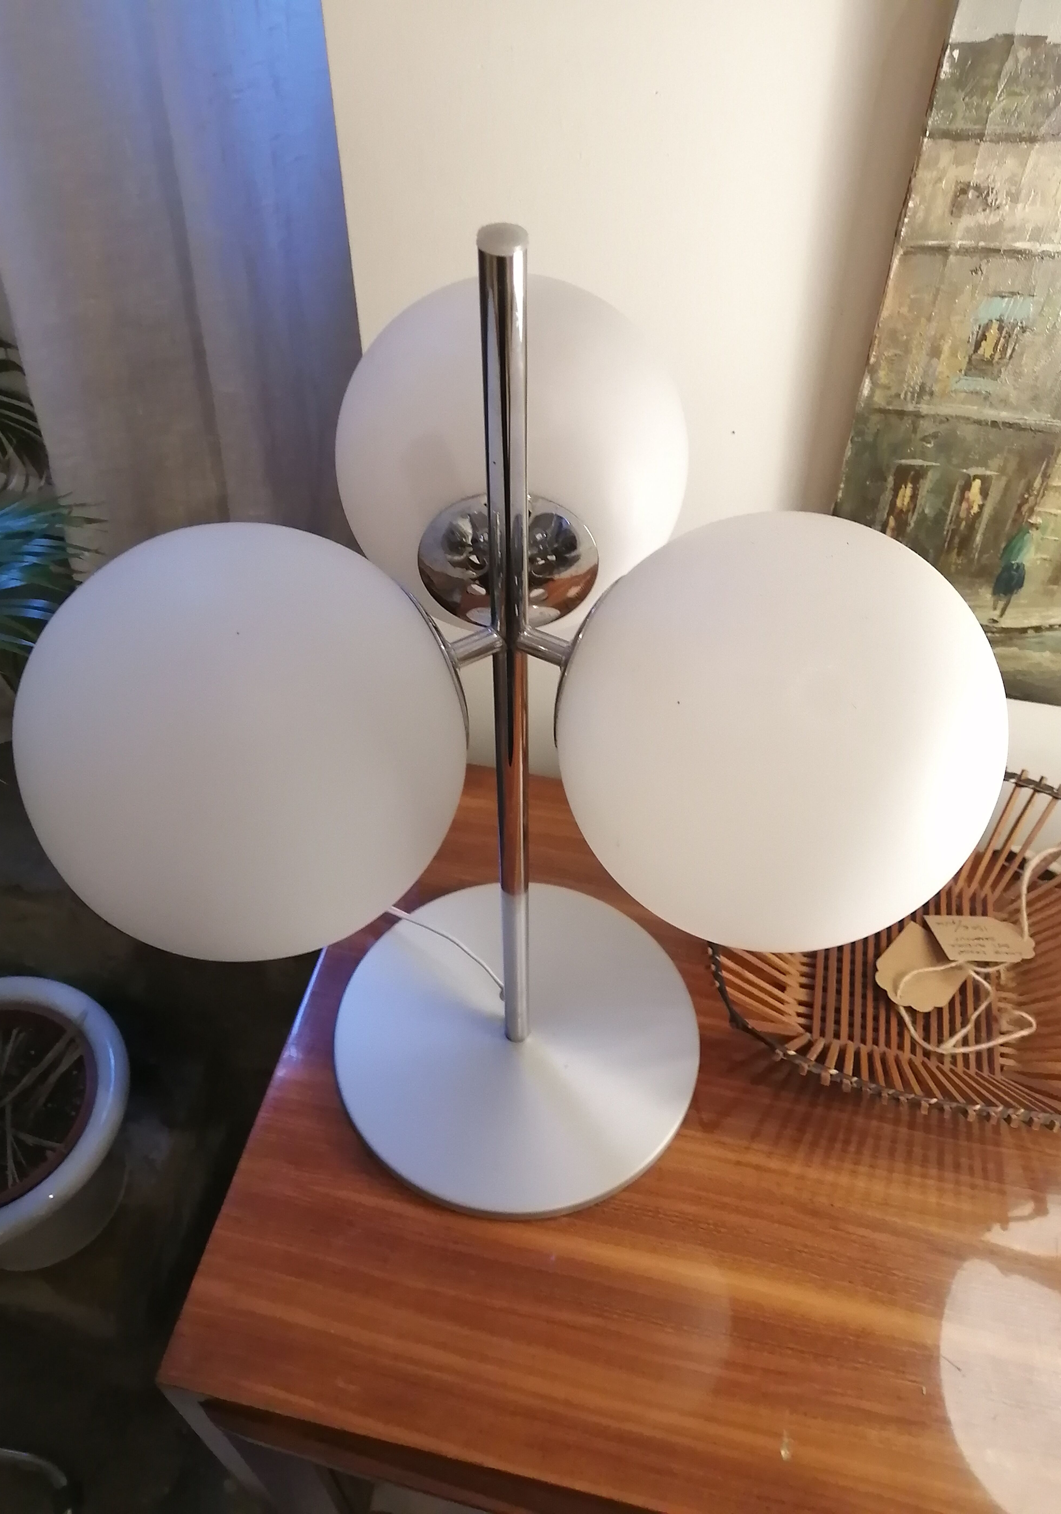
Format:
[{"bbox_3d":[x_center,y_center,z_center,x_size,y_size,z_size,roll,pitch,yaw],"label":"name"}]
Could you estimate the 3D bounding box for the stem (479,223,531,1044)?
[{"bbox_3d":[-0.009,0.010,0.610,0.017,0.565,0.017,0,50,0],"label":"stem"}]

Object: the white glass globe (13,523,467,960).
[{"bbox_3d":[-0.116,-0.006,0.490,0.180,0.180,0.180,0,50,0],"label":"white glass globe"}]

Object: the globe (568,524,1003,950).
[{"bbox_3d":[0.102,-0.010,0.493,0.180,0.180,0.180,0,50,0],"label":"globe"}]

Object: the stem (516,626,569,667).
[{"bbox_3d":[0.006,-0.049,0.528,0.023,0.011,0.011,23,54,18],"label":"stem"}]

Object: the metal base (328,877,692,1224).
[{"bbox_3d":[-0.009,0.195,0.831,0.254,0.012,0.254,0,50,0],"label":"metal base"}]

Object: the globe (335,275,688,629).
[{"bbox_3d":[-0.009,-0.153,0.613,0.180,0.180,0.180,0,50,0],"label":"globe"}]

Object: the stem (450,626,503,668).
[{"bbox_3d":[-0.024,-0.048,0.528,0.023,0.011,0.011,-25,54,-19],"label":"stem"}]

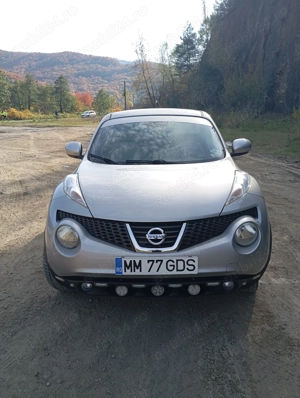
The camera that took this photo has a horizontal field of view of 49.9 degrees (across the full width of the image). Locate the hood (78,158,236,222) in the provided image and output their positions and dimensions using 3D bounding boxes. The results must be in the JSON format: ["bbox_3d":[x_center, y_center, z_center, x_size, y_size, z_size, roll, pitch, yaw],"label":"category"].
[{"bbox_3d":[0.069,-0.119,2.609,1.430,0.250,1.200,0,15,1],"label":"hood"}]

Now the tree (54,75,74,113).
[{"bbox_3d":[-18.283,-22.389,68.961,4.277,7.930,4.277,0,15,1],"label":"tree"}]

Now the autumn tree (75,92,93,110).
[{"bbox_3d":[-15.089,-21.878,73.174,4.084,4.345,4.084,0,15,1],"label":"autumn tree"}]

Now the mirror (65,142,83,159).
[{"bbox_3d":[-0.818,-0.517,3.450,0.200,0.165,0.155,0,15,1],"label":"mirror"}]

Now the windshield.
[{"bbox_3d":[0.075,-0.644,3.399,1.420,0.440,0.800,0,15,1],"label":"windshield"}]

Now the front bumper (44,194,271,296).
[{"bbox_3d":[0.064,0.334,2.276,1.740,0.630,0.540,0,15,1],"label":"front bumper"}]

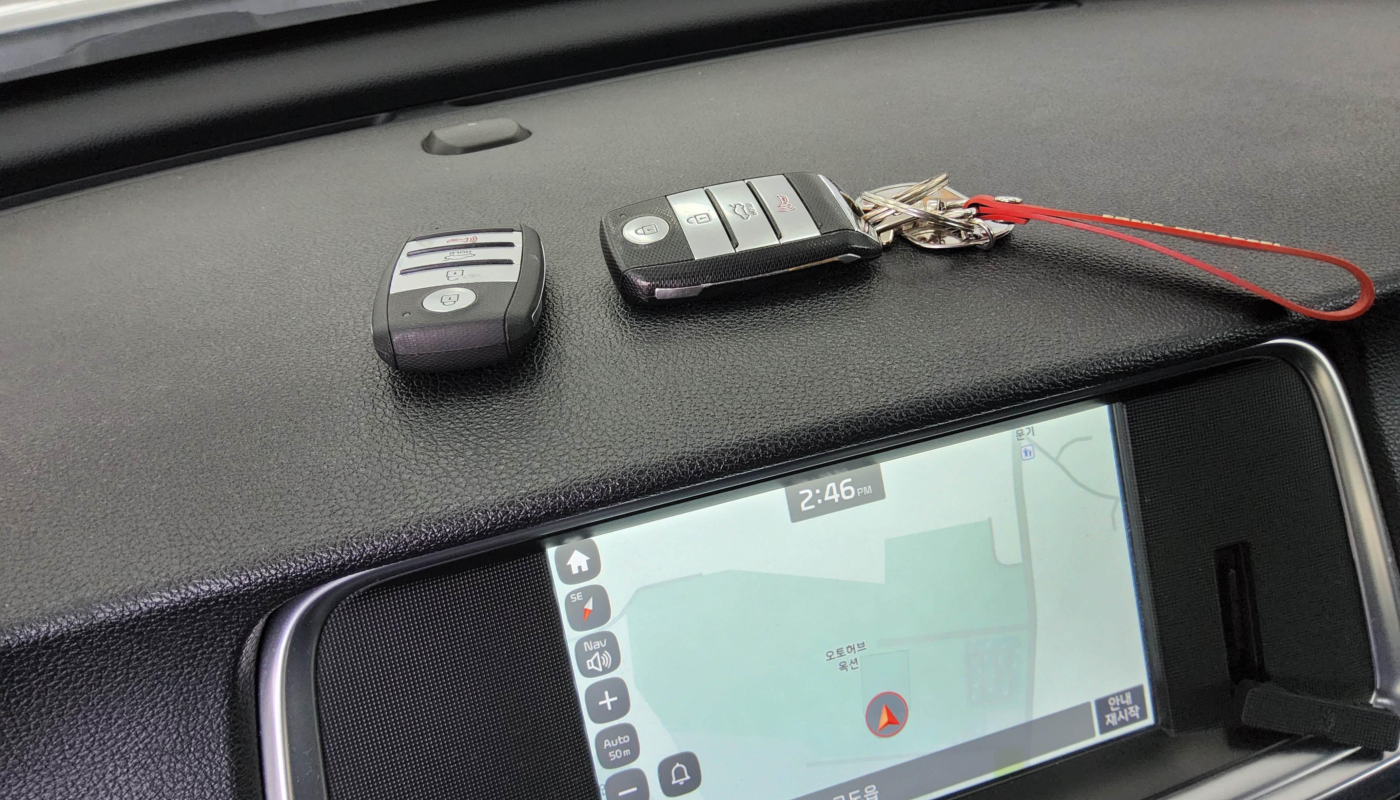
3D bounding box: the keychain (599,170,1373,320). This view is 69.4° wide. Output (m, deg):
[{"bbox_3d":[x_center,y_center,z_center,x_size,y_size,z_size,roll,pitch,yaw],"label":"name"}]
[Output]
[{"bbox_3d":[0.078,-0.053,0.303,0.219,0.024,0.071,1,39,4],"label":"keychain"}]

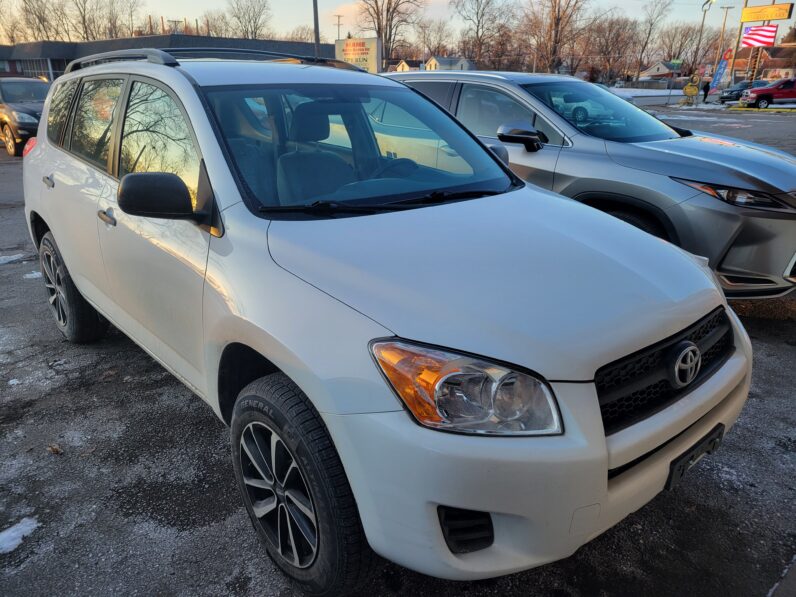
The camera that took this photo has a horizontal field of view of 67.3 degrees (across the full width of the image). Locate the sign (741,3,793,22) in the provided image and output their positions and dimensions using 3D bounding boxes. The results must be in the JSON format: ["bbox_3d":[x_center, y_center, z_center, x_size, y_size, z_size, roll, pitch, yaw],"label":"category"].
[{"bbox_3d":[27.884,-21.522,45.117,0.450,0.955,3.401,-13,24,-31],"label":"sign"}]

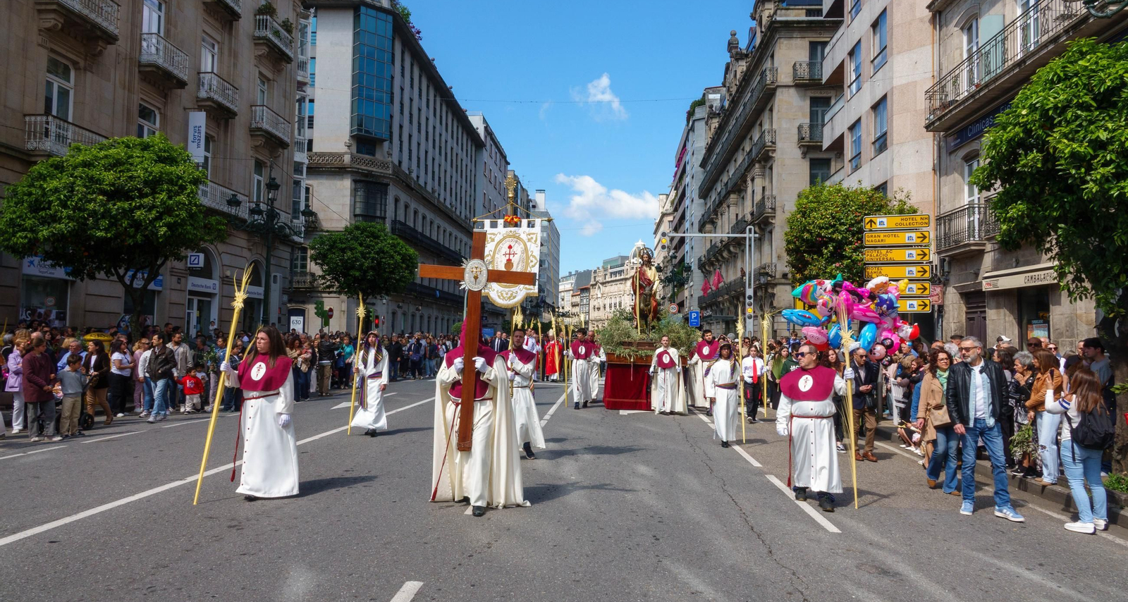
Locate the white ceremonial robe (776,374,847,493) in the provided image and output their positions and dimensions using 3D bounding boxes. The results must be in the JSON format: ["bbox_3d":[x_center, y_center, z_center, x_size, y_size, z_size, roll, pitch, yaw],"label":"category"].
[{"bbox_3d":[2.541,1.331,7.700,0.720,1.272,0.450,0,-3,21],"label":"white ceremonial robe"}]

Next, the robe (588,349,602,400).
[{"bbox_3d":[0.748,1.756,18.500,0.600,1.380,0.500,1,-3,0],"label":"robe"}]

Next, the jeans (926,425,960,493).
[{"bbox_3d":[4.355,1.763,8.600,0.420,0.900,0.450,0,-3,13],"label":"jeans"}]

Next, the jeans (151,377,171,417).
[{"bbox_3d":[-7.723,1.788,14.400,0.380,0.844,0.360,0,-3,23],"label":"jeans"}]

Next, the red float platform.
[{"bbox_3d":[1.952,1.781,18.200,1.920,1.500,2.400,1,-3,2],"label":"red float platform"}]

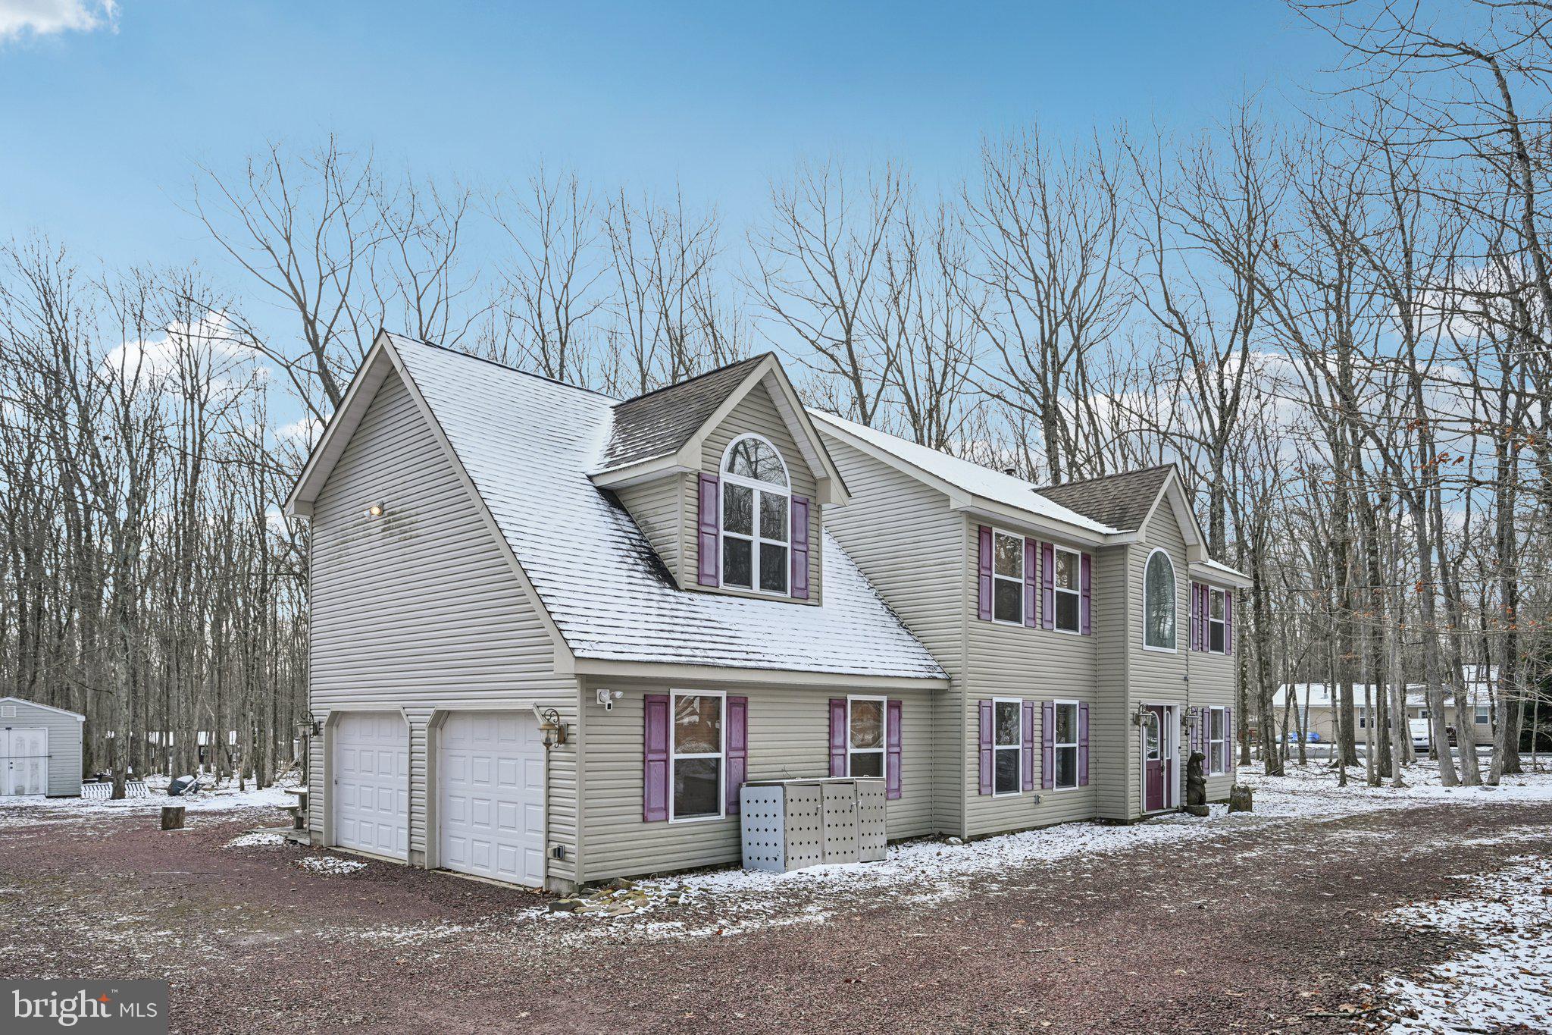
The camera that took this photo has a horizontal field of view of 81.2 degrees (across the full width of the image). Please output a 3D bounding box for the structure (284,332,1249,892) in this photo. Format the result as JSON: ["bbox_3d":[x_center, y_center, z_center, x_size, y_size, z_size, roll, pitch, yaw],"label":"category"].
[{"bbox_3d":[1.850,1.970,18.350,9.500,7.650,18.600,-10,-15,43],"label":"structure"}]

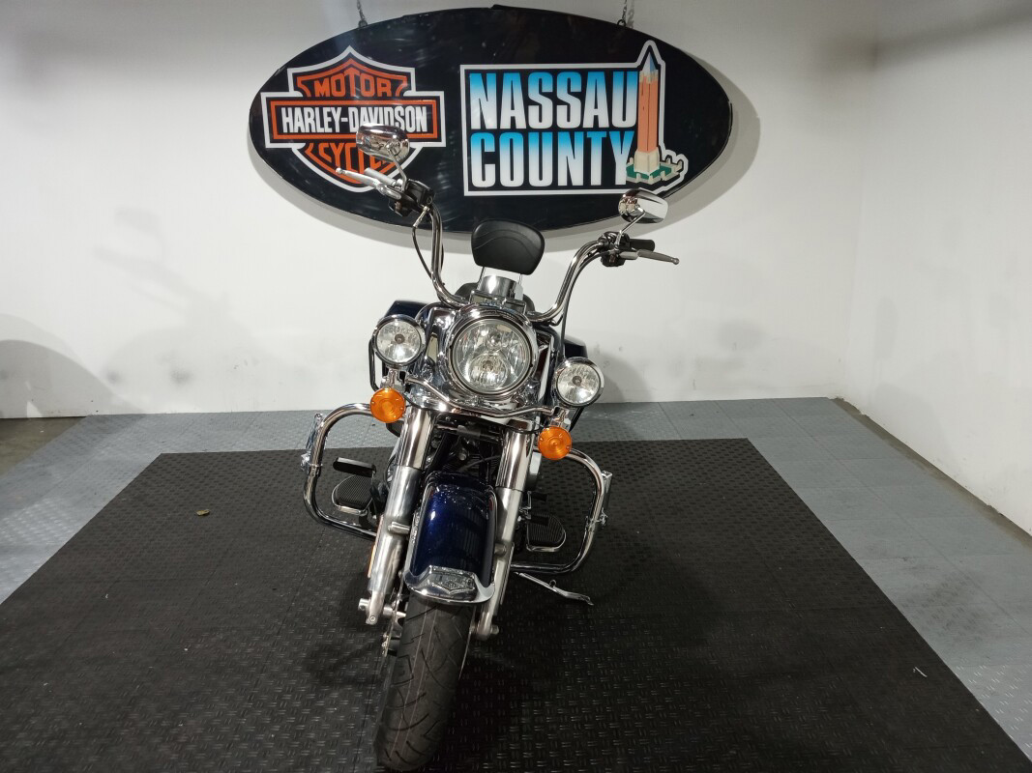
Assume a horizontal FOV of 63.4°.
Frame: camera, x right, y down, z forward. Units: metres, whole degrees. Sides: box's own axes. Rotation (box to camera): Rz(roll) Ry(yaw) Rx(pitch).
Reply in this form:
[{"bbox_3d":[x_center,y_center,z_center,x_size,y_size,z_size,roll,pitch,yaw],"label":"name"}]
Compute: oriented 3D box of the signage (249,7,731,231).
[{"bbox_3d":[-0.115,-1.271,4.035,2.321,1.030,0.080,-1,16,-1],"label":"signage"}]

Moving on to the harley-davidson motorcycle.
[{"bbox_3d":[-0.093,-0.086,2.667,0.960,1.380,2.420,5,16,0],"label":"harley-davidson motorcycle"}]

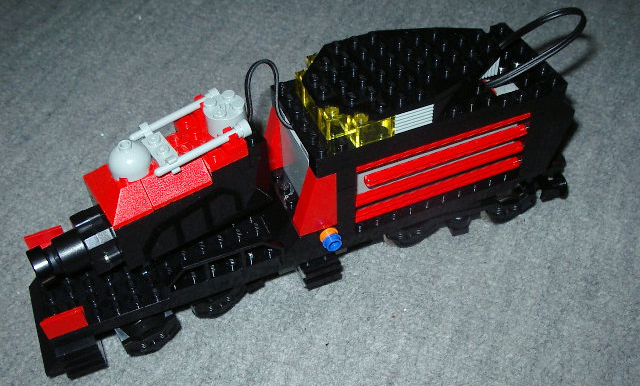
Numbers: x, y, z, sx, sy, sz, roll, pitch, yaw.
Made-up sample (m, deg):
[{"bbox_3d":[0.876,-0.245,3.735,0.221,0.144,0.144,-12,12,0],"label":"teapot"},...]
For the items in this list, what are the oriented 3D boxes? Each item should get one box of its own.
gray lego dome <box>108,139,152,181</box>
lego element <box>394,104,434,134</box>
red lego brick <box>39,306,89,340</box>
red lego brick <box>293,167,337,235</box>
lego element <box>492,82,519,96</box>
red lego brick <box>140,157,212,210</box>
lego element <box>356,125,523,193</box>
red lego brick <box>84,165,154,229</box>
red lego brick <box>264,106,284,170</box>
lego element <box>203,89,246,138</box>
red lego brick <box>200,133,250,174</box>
[{"bbox_3d":[-0.071,-0.013,0.258,0.016,0.011,0.016,-2,46,2],"label":"gray lego dome"},{"bbox_3d":[0.034,-0.030,0.263,0.016,0.010,0.008,-18,48,-14],"label":"lego element"},{"bbox_3d":[-0.096,0.049,0.265,0.016,0.006,0.008,-18,48,-14],"label":"red lego brick"},{"bbox_3d":[-0.002,0.002,0.276,0.016,0.029,0.008,-18,48,-15],"label":"red lego brick"},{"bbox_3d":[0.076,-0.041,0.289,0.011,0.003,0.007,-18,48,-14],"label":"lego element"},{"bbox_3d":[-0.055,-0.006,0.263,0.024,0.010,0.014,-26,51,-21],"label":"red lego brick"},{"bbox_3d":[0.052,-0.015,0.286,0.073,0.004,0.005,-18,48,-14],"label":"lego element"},{"bbox_3d":[-0.076,-0.003,0.261,0.016,0.010,0.032,-26,51,-21],"label":"red lego brick"},{"bbox_3d":[-0.018,-0.024,0.302,0.016,0.029,0.008,-18,48,-15],"label":"red lego brick"},{"bbox_3d":[-0.037,-0.030,0.272,0.016,0.011,0.016,-2,46,2],"label":"lego element"},{"bbox_3d":[-0.036,-0.017,0.264,0.016,0.011,0.008,-26,51,-21],"label":"red lego brick"}]

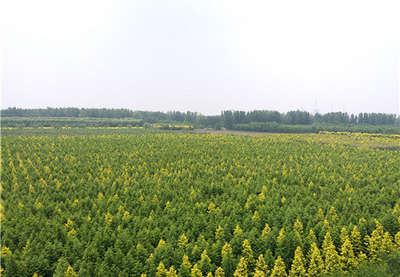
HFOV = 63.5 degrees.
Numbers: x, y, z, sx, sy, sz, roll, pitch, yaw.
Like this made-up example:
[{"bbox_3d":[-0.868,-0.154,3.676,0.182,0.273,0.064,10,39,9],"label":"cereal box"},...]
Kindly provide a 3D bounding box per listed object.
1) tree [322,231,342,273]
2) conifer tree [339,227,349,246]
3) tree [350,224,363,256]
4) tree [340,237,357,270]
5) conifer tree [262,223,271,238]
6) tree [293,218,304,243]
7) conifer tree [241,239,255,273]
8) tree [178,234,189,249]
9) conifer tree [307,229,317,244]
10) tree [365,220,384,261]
[{"bbox_3d":[15.007,13.633,37.984,2.300,5.400,2.300,1,4,0],"label":"tree"},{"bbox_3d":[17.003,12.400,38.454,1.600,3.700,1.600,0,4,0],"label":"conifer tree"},{"bbox_3d":[19.920,13.632,41.475,2.000,4.900,2.000,1,4,0],"label":"tree"},{"bbox_3d":[16.131,12.810,35.282,1.800,4.100,1.800,0,4,0],"label":"tree"},{"bbox_3d":[8.901,13.633,43.189,1.800,4.500,1.800,1,4,0],"label":"conifer tree"},{"bbox_3d":[12.538,12.319,41.328,1.700,4.000,1.700,0,4,0],"label":"tree"},{"bbox_3d":[5.030,12.776,34.477,1.700,4.100,1.700,0,4,0],"label":"conifer tree"},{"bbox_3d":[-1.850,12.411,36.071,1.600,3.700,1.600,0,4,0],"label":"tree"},{"bbox_3d":[14.084,13.822,41.033,1.800,4.500,1.800,1,4,0],"label":"conifer tree"},{"bbox_3d":[21.149,12.320,39.378,2.400,5.000,2.400,0,4,0],"label":"tree"}]

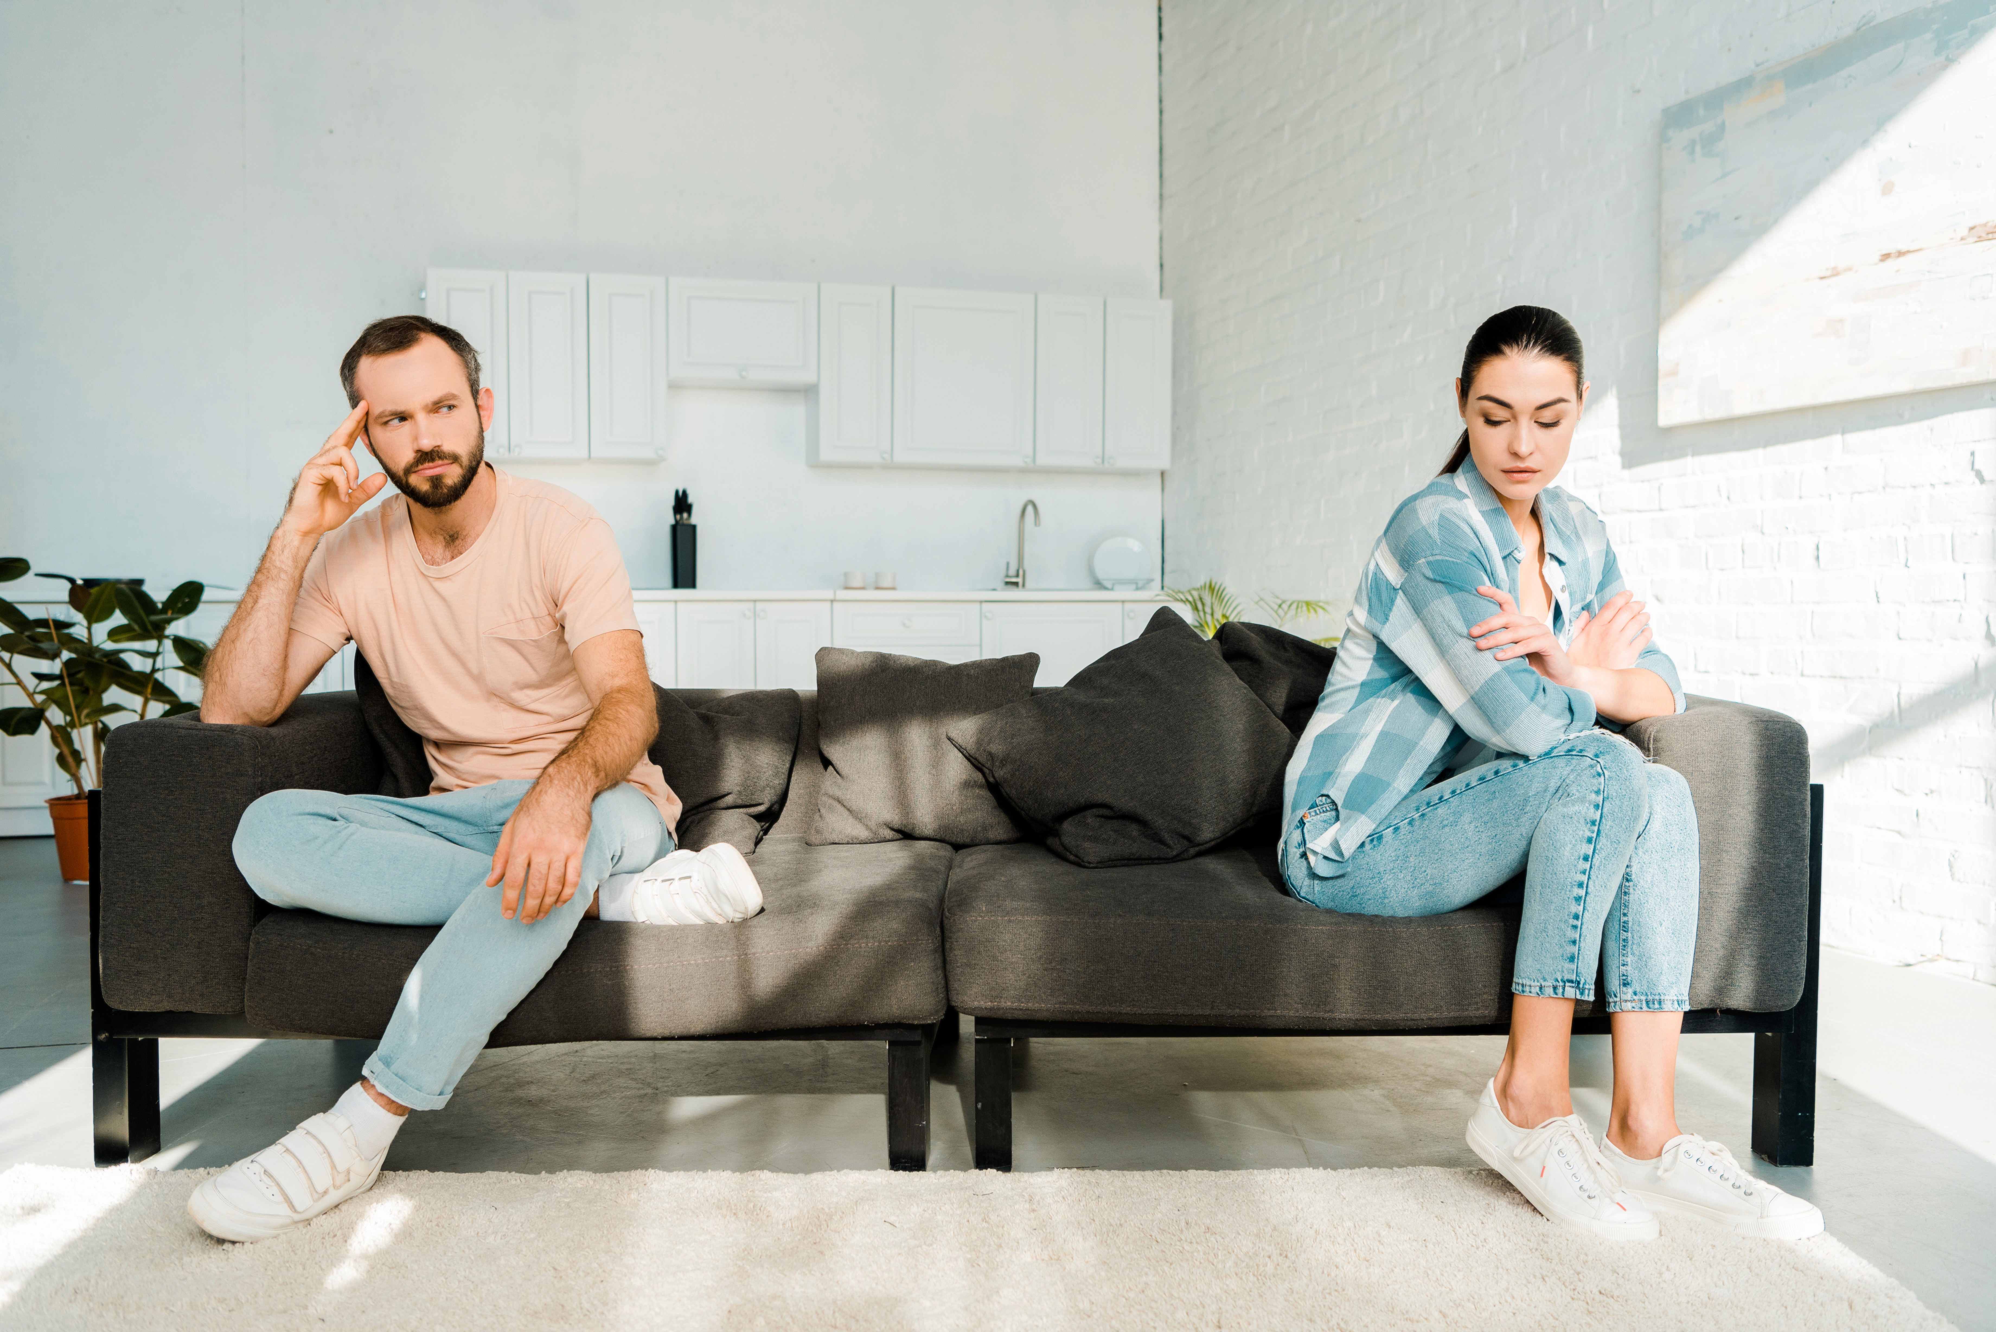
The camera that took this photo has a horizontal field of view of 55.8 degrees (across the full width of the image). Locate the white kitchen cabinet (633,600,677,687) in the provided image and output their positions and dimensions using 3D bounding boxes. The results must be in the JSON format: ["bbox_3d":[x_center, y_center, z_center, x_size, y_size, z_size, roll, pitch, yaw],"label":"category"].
[{"bbox_3d":[-1.418,0.150,7.303,0.295,0.788,0.552,-1,2,-15],"label":"white kitchen cabinet"}]

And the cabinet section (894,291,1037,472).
[{"bbox_3d":[-0.176,-1.177,7.834,0.601,0.709,0.300,-1,2,-17],"label":"cabinet section"}]

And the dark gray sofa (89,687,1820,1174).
[{"bbox_3d":[-0.060,0.362,3.031,2.360,0.625,0.940,0,2,0],"label":"dark gray sofa"}]

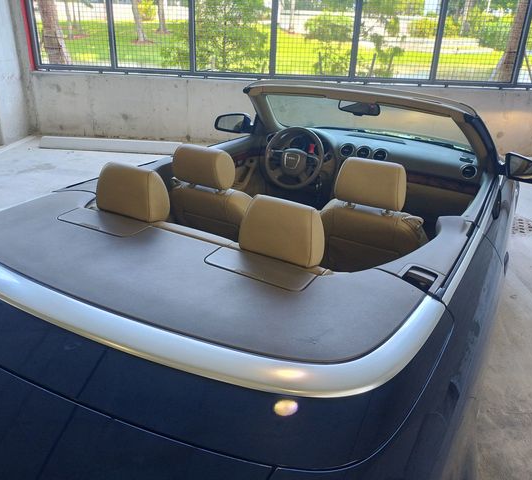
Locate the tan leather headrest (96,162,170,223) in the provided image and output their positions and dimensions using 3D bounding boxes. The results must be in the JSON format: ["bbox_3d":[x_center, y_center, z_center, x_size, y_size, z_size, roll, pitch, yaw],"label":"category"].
[{"bbox_3d":[-0.455,-0.183,1.615,0.240,0.180,0.135,15,25,26],"label":"tan leather headrest"}]

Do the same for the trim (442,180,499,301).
[{"bbox_3d":[0.857,-0.068,1.823,0.045,0.040,1.480,15,25,26],"label":"trim"}]

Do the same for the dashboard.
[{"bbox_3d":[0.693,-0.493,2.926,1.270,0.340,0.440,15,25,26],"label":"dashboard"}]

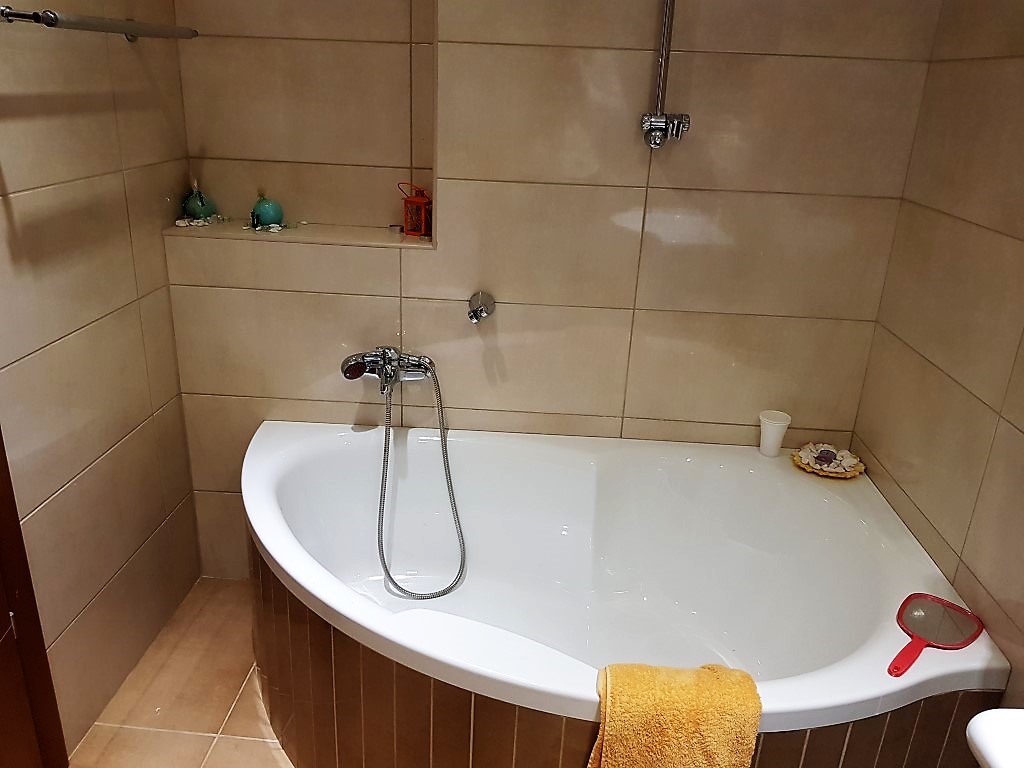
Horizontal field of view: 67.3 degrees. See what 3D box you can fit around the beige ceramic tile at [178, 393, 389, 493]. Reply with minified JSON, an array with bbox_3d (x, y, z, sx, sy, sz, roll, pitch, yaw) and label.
[{"bbox_3d":[-0.604,0.180,2.141,0.608,0.300,0.012,3,21,2],"label":"beige ceramic tile"}]

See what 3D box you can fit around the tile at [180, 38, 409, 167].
[{"bbox_3d":[-0.560,-0.730,2.000,0.603,0.300,0.012,3,21,2],"label":"tile"}]

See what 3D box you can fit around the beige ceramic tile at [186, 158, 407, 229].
[{"bbox_3d":[-0.569,-0.516,2.083,0.603,0.159,0.012,3,21,2],"label":"beige ceramic tile"}]

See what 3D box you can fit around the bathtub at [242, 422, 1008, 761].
[{"bbox_3d":[0.072,0.560,1.717,1.585,0.532,0.975,3,21,2],"label":"bathtub"}]

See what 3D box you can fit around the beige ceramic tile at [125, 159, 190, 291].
[{"bbox_3d":[-0.886,-0.405,1.956,0.010,0.300,0.350,3,21,2],"label":"beige ceramic tile"}]

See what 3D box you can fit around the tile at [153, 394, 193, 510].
[{"bbox_3d":[-0.915,0.190,2.078,0.010,0.300,0.146,3,21,2],"label":"tile"}]

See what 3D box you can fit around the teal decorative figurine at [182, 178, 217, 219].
[{"bbox_3d":[-0.824,-0.486,2.046,0.093,0.115,0.093,3,21,2],"label":"teal decorative figurine"}]

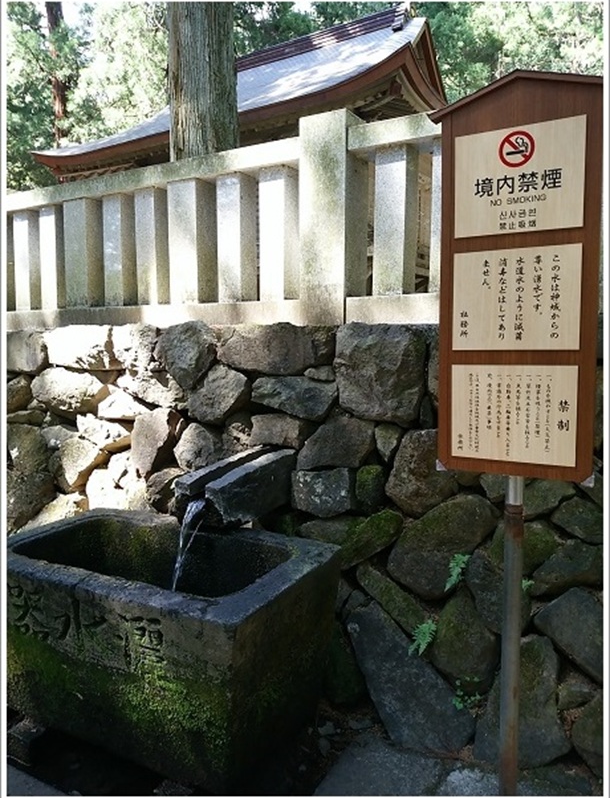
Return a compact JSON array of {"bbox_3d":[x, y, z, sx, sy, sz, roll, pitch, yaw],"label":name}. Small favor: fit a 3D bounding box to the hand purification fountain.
[{"bbox_3d":[-0.586,0.710,2.424,1.335,0.925,0.865,3,5,27],"label":"hand purification fountain"}]

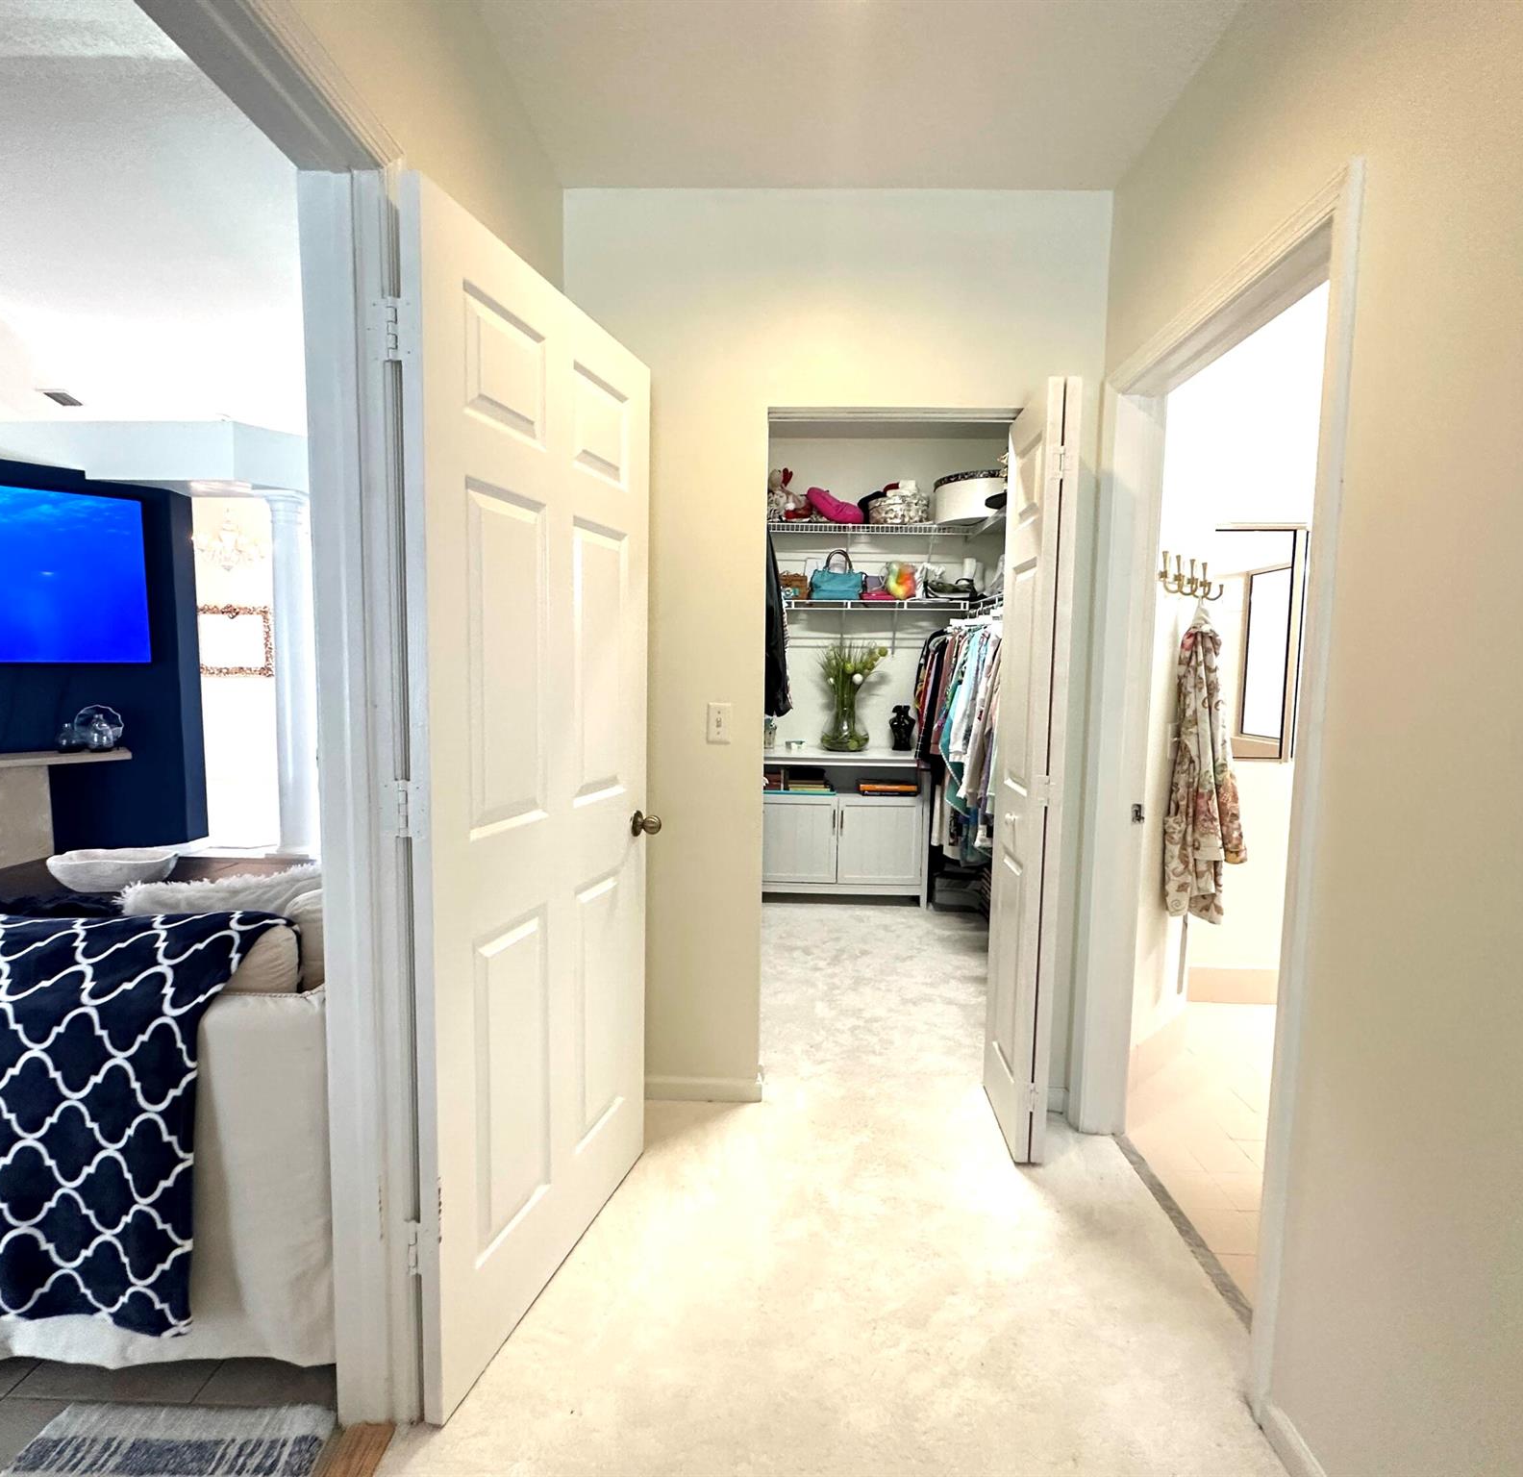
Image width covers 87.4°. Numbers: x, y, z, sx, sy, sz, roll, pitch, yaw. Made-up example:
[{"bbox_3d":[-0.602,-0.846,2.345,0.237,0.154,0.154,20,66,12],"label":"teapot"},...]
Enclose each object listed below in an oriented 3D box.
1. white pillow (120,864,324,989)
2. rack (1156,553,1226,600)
[{"bbox_3d":[-1.307,0.477,1.992,0.460,0.320,0.190,-1,6,-19],"label":"white pillow"},{"bbox_3d":[1.341,-0.496,2.454,0.370,0.135,0.065,-4,7,-42],"label":"rack"}]

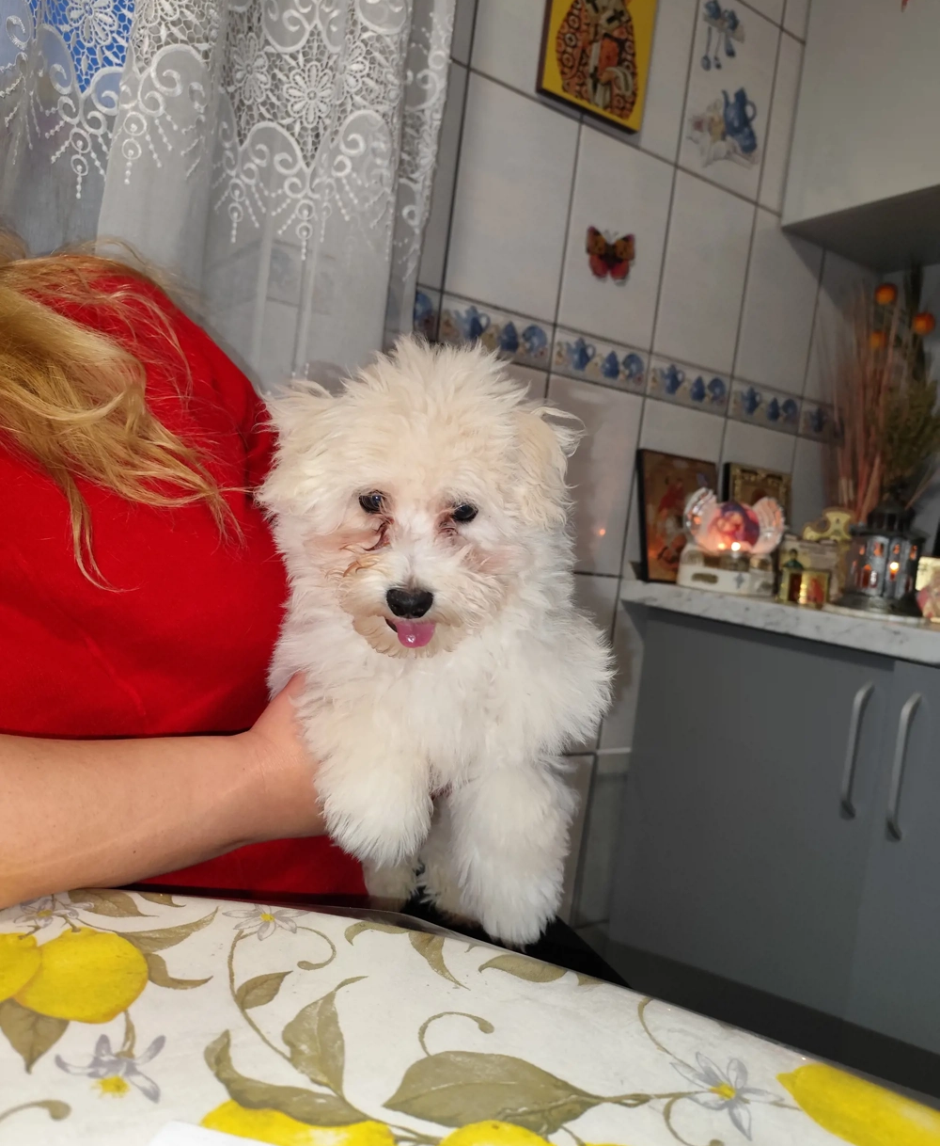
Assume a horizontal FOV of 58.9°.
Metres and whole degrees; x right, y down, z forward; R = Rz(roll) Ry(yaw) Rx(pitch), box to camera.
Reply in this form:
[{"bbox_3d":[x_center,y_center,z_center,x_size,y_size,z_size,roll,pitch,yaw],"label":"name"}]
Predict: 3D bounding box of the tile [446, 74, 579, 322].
[{"bbox_3d":[0.066,-0.530,1.198,0.199,0.299,0.010,5,4,-33],"label":"tile"}]

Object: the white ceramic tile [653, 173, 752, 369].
[{"bbox_3d":[0.402,-0.501,1.414,0.199,0.299,0.010,5,4,-33],"label":"white ceramic tile"}]

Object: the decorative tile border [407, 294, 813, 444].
[{"bbox_3d":[0.324,-0.323,1.389,1.000,0.068,0.010,5,4,-33],"label":"decorative tile border"}]

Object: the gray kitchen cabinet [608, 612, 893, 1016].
[{"bbox_3d":[0.594,0.460,1.401,0.500,0.740,0.450,5,4,-33],"label":"gray kitchen cabinet"}]

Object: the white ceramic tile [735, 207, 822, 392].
[{"bbox_3d":[0.570,-0.486,1.521,0.199,0.299,0.010,5,4,-33],"label":"white ceramic tile"}]

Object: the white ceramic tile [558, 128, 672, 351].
[{"bbox_3d":[0.234,-0.516,1.306,0.199,0.299,0.010,5,4,-33],"label":"white ceramic tile"}]

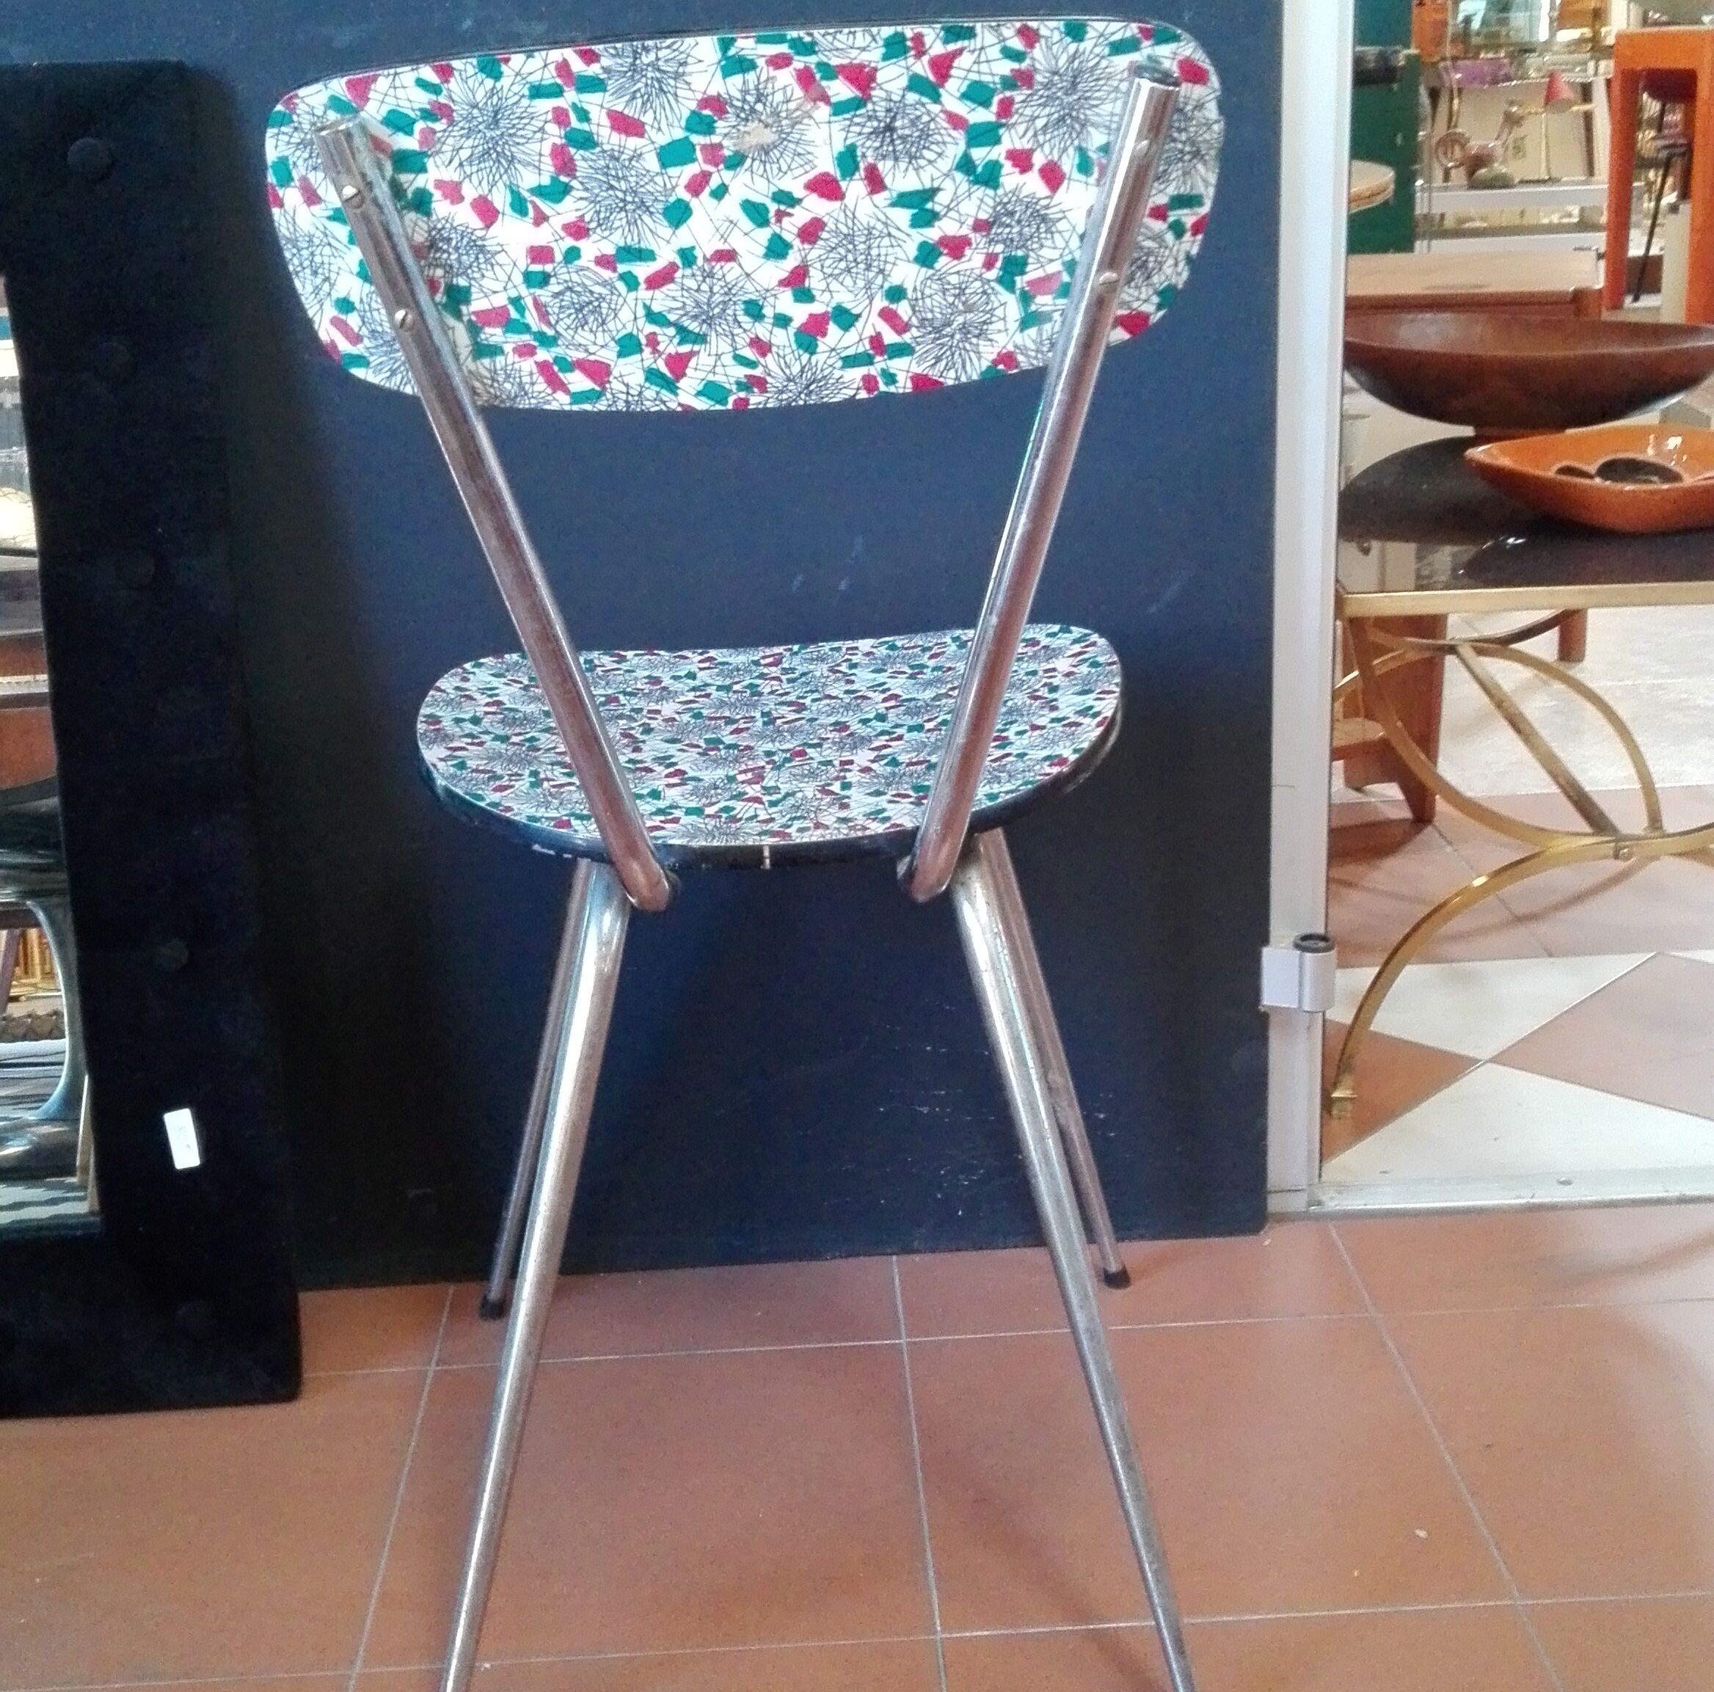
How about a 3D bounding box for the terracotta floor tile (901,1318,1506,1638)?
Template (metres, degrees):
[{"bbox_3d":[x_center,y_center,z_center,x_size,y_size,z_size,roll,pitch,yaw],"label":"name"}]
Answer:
[{"bbox_3d":[0.193,0.369,1.303,0.303,0.010,0.288,-3,19,-1],"label":"terracotta floor tile"}]

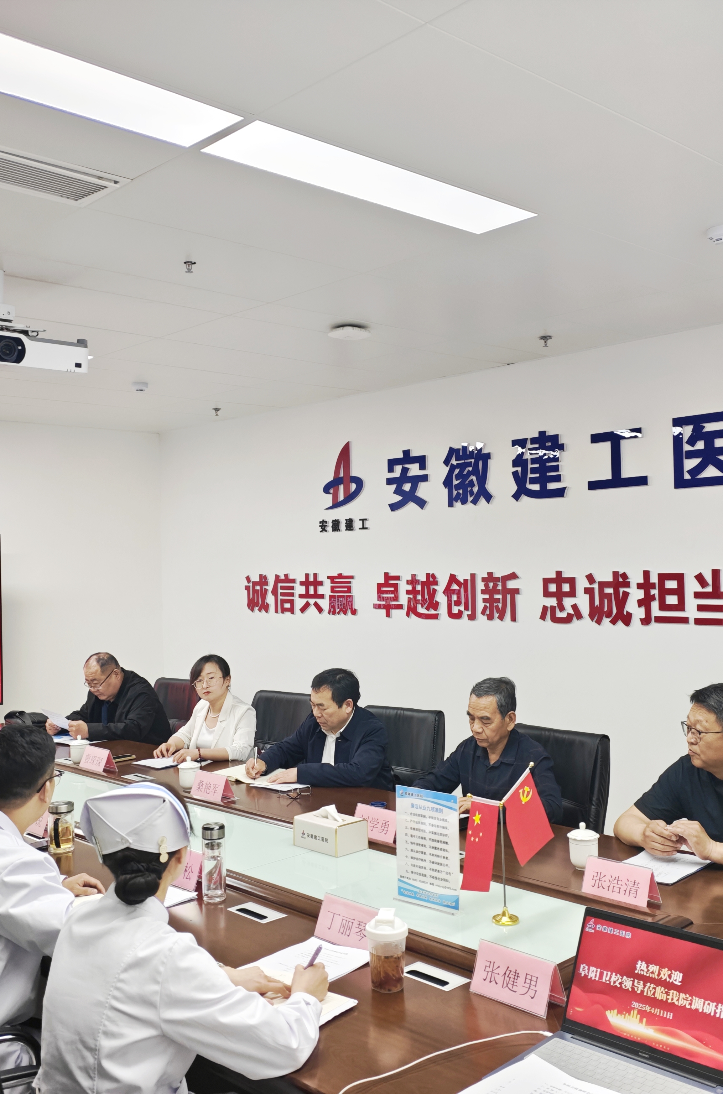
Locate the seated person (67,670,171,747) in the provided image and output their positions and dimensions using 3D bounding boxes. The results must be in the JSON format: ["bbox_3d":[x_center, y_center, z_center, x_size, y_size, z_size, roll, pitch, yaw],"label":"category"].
[{"bbox_3d":[-1.487,1.200,5.916,0.750,1.200,0.580,-1,-1,-43],"label":"seated person"}]

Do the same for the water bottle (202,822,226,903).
[{"bbox_3d":[-0.425,0.906,2.905,0.066,0.212,0.066,-1,0,0],"label":"water bottle"}]

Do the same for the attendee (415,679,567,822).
[{"bbox_3d":[0.473,1.117,3.785,0.740,1.270,0.560,-1,-1,-44],"label":"attendee"}]

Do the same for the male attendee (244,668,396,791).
[{"bbox_3d":[-0.148,1.134,4.399,0.660,1.195,0.580,-1,-1,-43],"label":"male attendee"}]

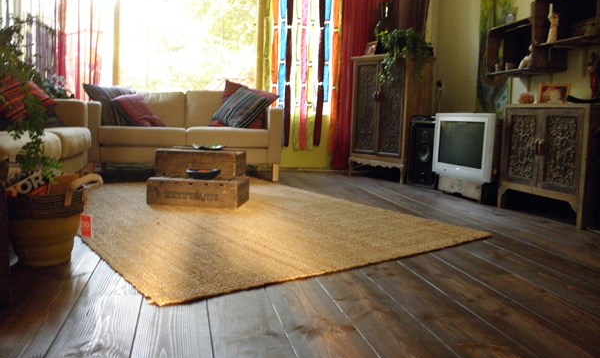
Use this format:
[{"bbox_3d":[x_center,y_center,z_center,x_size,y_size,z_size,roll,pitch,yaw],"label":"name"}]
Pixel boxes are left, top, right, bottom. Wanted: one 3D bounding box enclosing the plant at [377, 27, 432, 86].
[{"bbox_3d":[0.987,-1.110,4.573,0.380,0.500,0.440,-3,8,-32],"label":"plant"}]

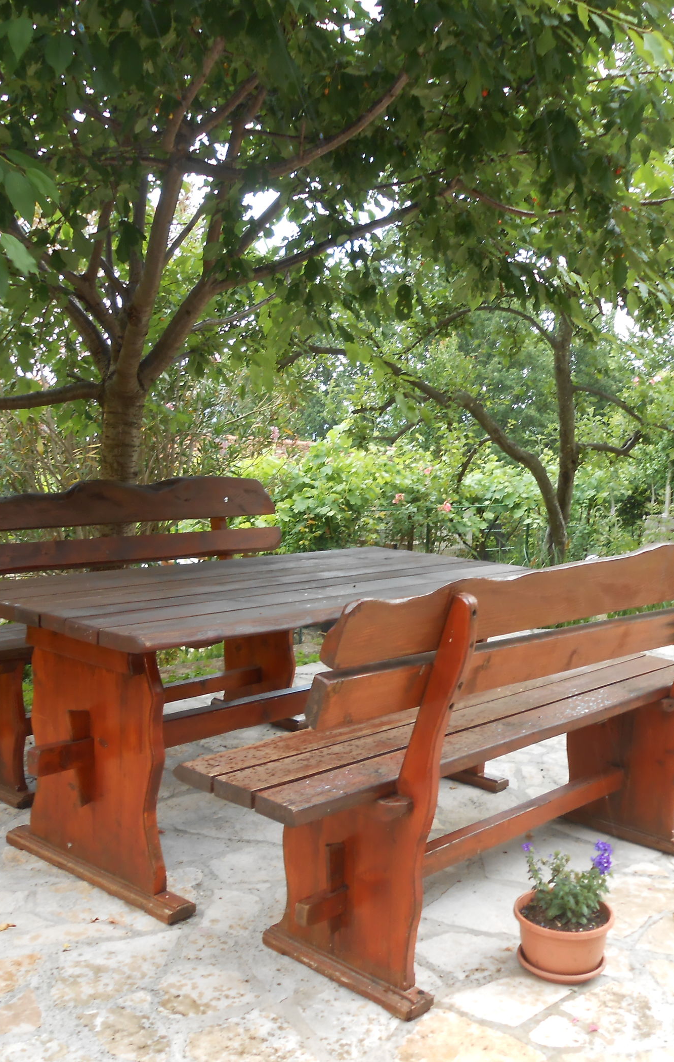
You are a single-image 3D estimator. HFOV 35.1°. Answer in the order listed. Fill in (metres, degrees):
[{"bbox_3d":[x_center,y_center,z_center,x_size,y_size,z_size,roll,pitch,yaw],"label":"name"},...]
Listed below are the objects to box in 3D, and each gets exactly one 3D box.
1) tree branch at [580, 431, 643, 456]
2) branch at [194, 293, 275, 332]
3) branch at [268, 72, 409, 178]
[{"bbox_3d":[2.012,-0.645,7.800,0.470,0.170,0.200,3,6,0],"label":"tree branch"},{"bbox_3d":[-0.491,-1.048,5.100,0.410,0.180,0.180,3,6,0],"label":"branch"},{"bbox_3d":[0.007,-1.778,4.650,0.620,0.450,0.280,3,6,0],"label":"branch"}]

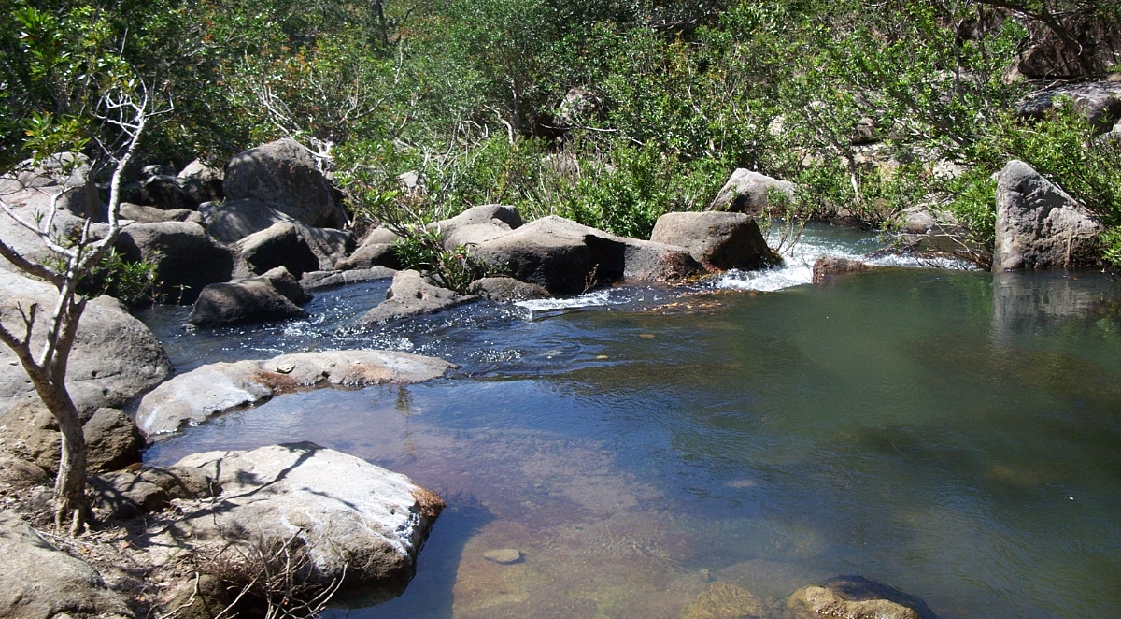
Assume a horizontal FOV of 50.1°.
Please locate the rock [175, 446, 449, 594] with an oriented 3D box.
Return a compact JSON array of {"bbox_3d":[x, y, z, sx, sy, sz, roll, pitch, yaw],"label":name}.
[{"bbox_3d":[-1.300,1.011,6.219,1.340,0.500,1.050,-3,12,-14],"label":"rock"}]

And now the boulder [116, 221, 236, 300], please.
[{"bbox_3d":[-4.250,-0.615,13.440,1.350,0.880,1.150,-4,12,-18],"label":"boulder"}]

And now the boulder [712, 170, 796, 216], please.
[{"bbox_3d":[3.300,-1.972,20.715,1.600,0.950,1.250,2,11,10],"label":"boulder"}]

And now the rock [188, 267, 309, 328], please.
[{"bbox_3d":[-3.100,-0.174,12.202,1.200,0.520,1.000,-3,12,-15],"label":"rock"}]

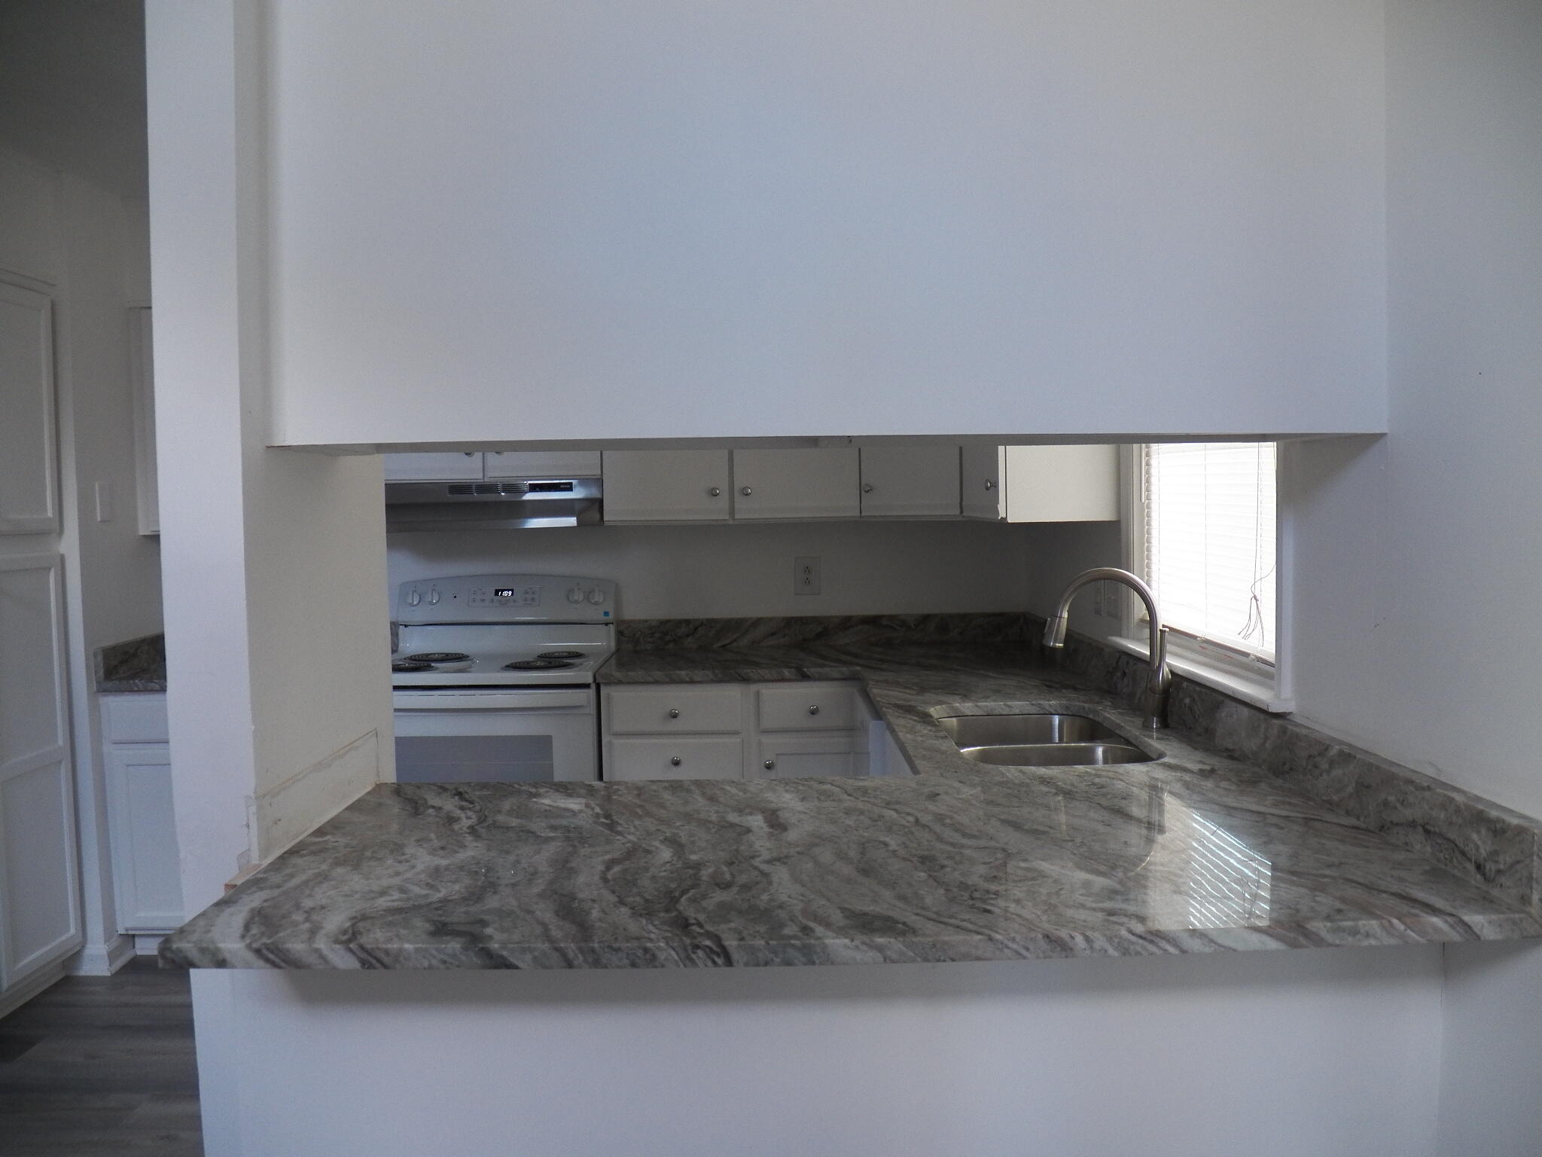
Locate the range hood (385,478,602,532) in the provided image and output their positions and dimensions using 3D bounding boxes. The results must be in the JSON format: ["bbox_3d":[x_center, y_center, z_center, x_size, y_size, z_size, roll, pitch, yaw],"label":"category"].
[{"bbox_3d":[-0.897,-0.235,4.065,0.756,0.150,0.462,-1,4,0],"label":"range hood"}]

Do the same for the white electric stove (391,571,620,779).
[{"bbox_3d":[-0.885,0.588,3.994,0.756,1.186,0.668,-1,4,0],"label":"white electric stove"}]

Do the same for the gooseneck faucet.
[{"bbox_3d":[0.719,0.147,2.675,0.280,0.348,0.074,-1,4,0],"label":"gooseneck faucet"}]

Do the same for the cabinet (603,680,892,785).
[{"bbox_3d":[-0.089,0.708,4.048,0.823,0.852,0.624,-1,4,0],"label":"cabinet"}]

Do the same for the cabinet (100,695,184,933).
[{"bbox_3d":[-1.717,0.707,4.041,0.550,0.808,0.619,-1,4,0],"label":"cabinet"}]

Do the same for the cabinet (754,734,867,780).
[{"bbox_3d":[0.124,0.754,4.052,0.368,0.633,0.624,-1,4,0],"label":"cabinet"}]

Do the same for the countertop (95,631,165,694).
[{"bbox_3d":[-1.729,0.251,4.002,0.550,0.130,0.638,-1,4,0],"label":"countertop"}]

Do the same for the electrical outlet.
[{"bbox_3d":[0.129,-0.007,4.311,0.090,0.134,0.012,-1,4,0],"label":"electrical outlet"}]

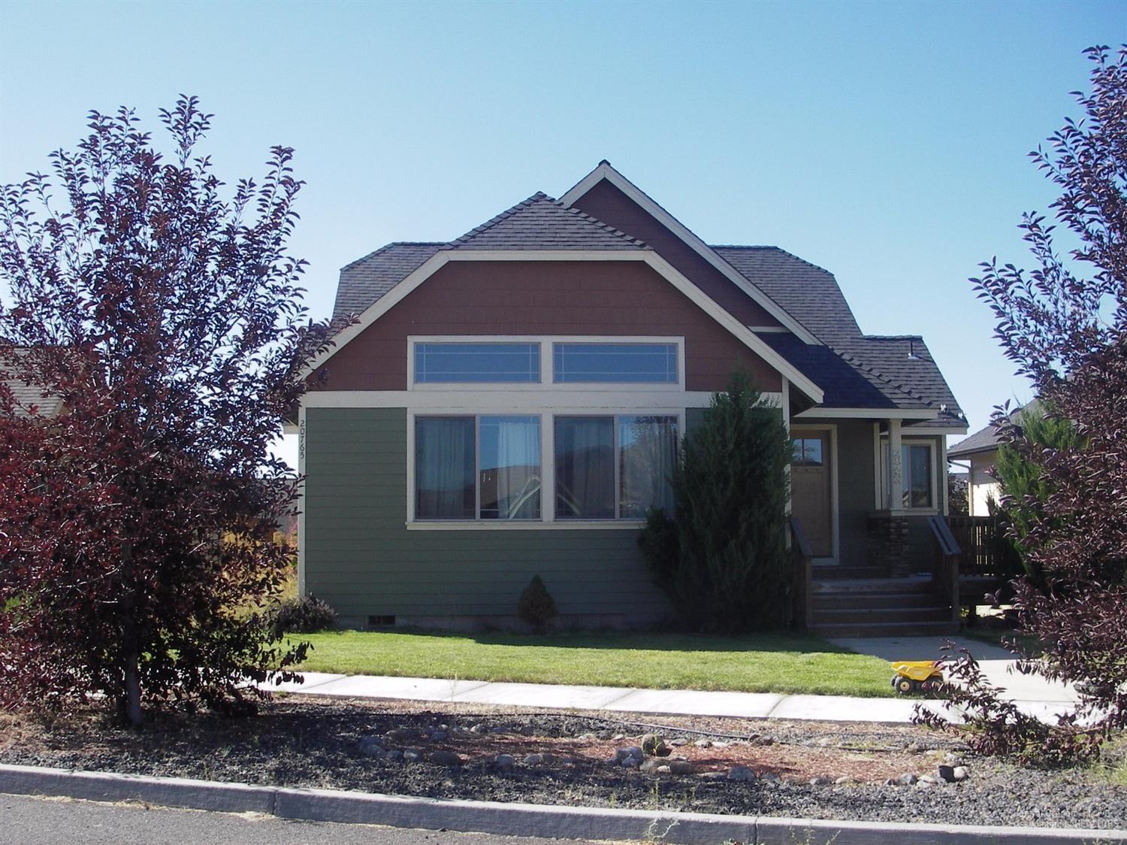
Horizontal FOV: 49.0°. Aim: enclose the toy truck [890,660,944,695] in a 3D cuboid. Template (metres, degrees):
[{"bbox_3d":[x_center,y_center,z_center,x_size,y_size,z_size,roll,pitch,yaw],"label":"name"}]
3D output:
[{"bbox_3d":[3.186,2.312,11.219,0.440,0.270,0.270,0,-4,-3],"label":"toy truck"}]

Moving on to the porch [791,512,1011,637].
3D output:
[{"bbox_3d":[4.994,2.213,18.622,3.500,1.660,3.500,0,-4,-4],"label":"porch"}]

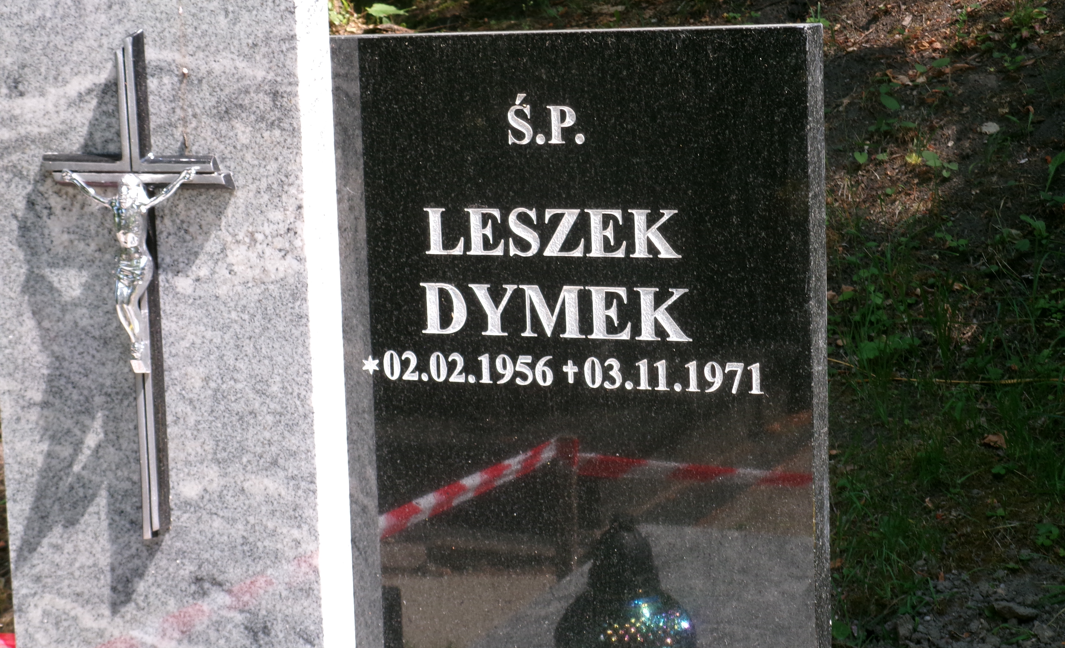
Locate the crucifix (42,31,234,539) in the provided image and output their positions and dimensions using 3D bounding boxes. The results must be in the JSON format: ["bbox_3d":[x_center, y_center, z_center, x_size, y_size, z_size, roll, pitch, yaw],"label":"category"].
[{"bbox_3d":[-0.367,-0.031,2.208,0.197,0.474,0.052,2,9,25],"label":"crucifix"}]

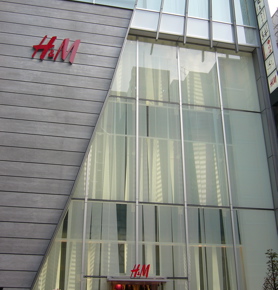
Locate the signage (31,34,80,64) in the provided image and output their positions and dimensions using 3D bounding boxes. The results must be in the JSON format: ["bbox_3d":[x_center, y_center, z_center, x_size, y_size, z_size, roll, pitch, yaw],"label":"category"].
[{"bbox_3d":[-4.388,-5.042,19.963,2.425,1.607,0.160,5,-23,-11],"label":"signage"}]

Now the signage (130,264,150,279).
[{"bbox_3d":[0.073,5.754,17.032,0.925,0.576,0.100,5,-23,-11],"label":"signage"}]

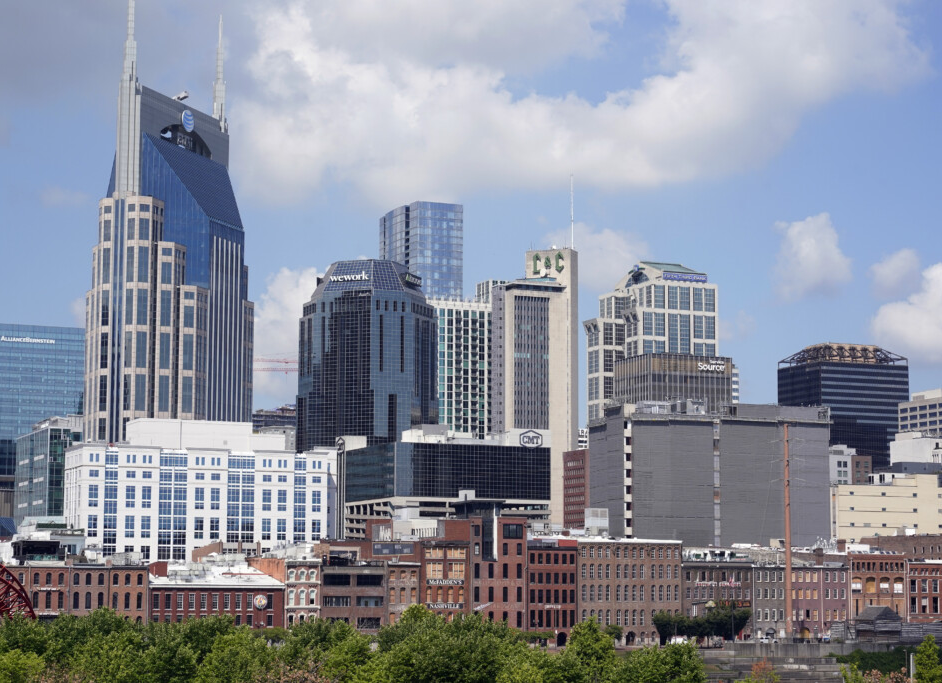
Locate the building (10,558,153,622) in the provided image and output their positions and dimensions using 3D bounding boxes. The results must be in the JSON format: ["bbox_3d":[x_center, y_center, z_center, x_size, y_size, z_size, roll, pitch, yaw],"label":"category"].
[{"bbox_3d":[-82.644,53.177,401.473,26.420,17.096,38.000,3,-8,-24],"label":"building"}]

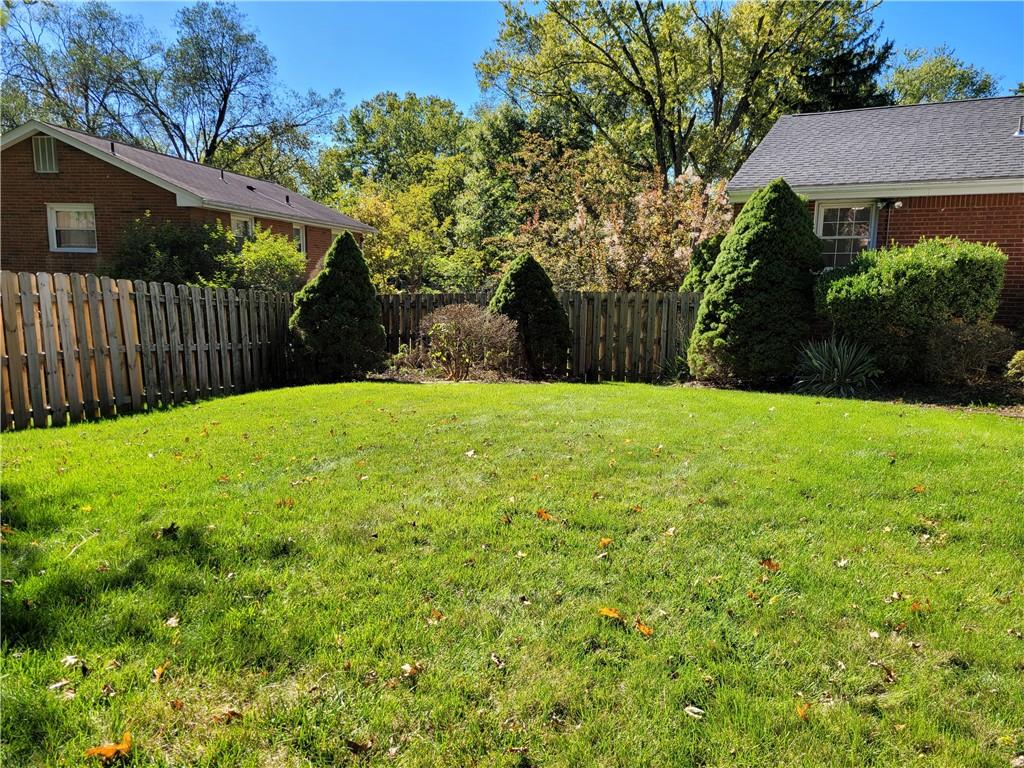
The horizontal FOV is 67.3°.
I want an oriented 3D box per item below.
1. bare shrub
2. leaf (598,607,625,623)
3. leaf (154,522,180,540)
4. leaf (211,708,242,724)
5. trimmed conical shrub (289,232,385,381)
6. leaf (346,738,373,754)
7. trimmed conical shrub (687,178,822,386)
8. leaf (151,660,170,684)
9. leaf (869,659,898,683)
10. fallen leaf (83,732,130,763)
[{"bbox_3d":[-0.758,-0.773,13.800,1.826,1.365,1.680,0,8,-3],"label":"bare shrub"},{"bbox_3d":[0.469,1.086,3.626,0.115,0.035,0.080,2,8,8],"label":"leaf"},{"bbox_3d":[-2.268,0.960,5.047,0.120,0.050,0.110,-3,9,-25],"label":"leaf"},{"bbox_3d":[-1.032,1.202,2.781,0.115,0.035,0.075,-3,9,-21],"label":"leaf"},{"bbox_3d":[-3.156,-1.419,13.800,1.694,2.552,1.694,-1,8,-13],"label":"trimmed conical shrub"},{"bbox_3d":[-0.510,1.217,2.582,0.090,0.035,0.060,-1,8,-12],"label":"leaf"},{"bbox_3d":[3.723,-1.571,11.700,1.997,3.021,1.997,3,8,17],"label":"trimmed conical shrub"},{"bbox_3d":[-1.426,1.167,3.119,0.065,0.040,0.100,-3,9,-26],"label":"leaf"},{"bbox_3d":[1.471,1.133,3.045,0.110,0.040,0.090,5,9,27],"label":"leaf"},{"bbox_3d":[-1.356,1.220,2.590,0.150,0.050,0.100,-4,9,-29],"label":"fallen leaf"}]

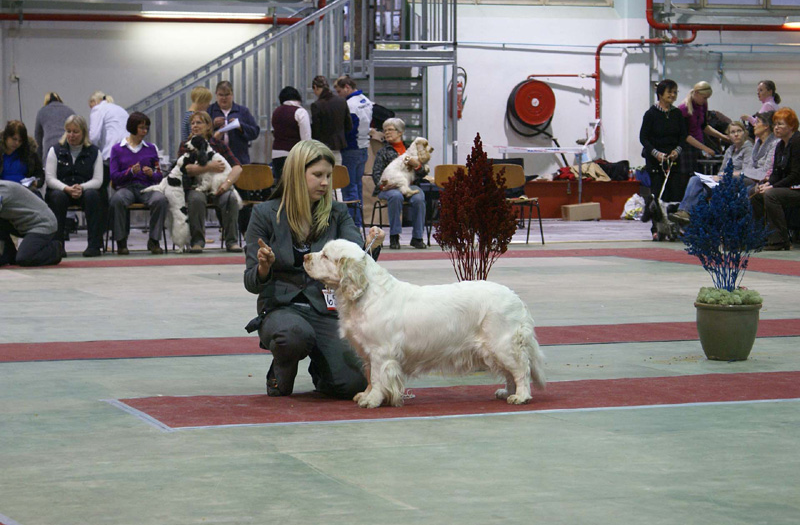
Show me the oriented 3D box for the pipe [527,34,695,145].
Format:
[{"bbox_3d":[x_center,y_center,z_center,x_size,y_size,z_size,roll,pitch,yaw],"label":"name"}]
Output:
[{"bbox_3d":[2.720,-2.238,30.000,2.320,1.450,0.280,-1,3,-20],"label":"pipe"}]

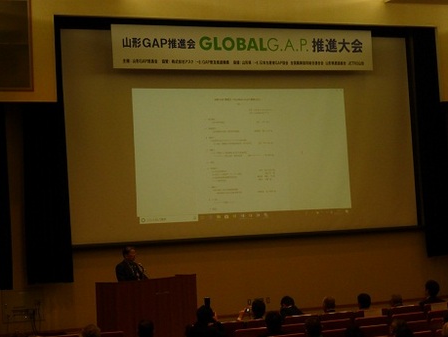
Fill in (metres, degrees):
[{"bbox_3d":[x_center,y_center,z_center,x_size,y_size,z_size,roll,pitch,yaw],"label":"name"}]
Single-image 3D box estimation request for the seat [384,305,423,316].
[{"bbox_3d":[2.488,2.389,13.469,0.530,0.880,0.600,-2,-4,-20],"label":"seat"}]

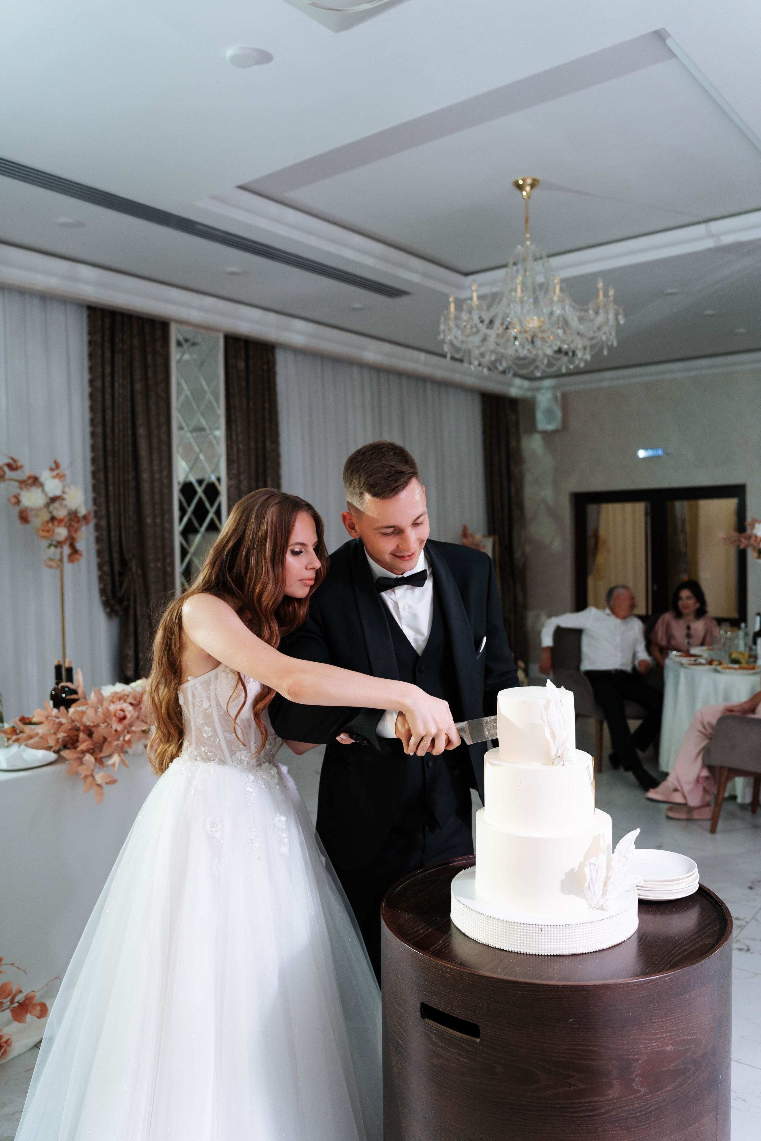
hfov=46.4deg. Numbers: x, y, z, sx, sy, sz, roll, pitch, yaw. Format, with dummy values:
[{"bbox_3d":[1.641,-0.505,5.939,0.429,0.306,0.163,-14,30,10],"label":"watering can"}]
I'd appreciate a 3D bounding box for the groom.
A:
[{"bbox_3d":[0.045,0.613,2.040,0.600,1.790,0.480,-2,3,-19],"label":"groom"}]

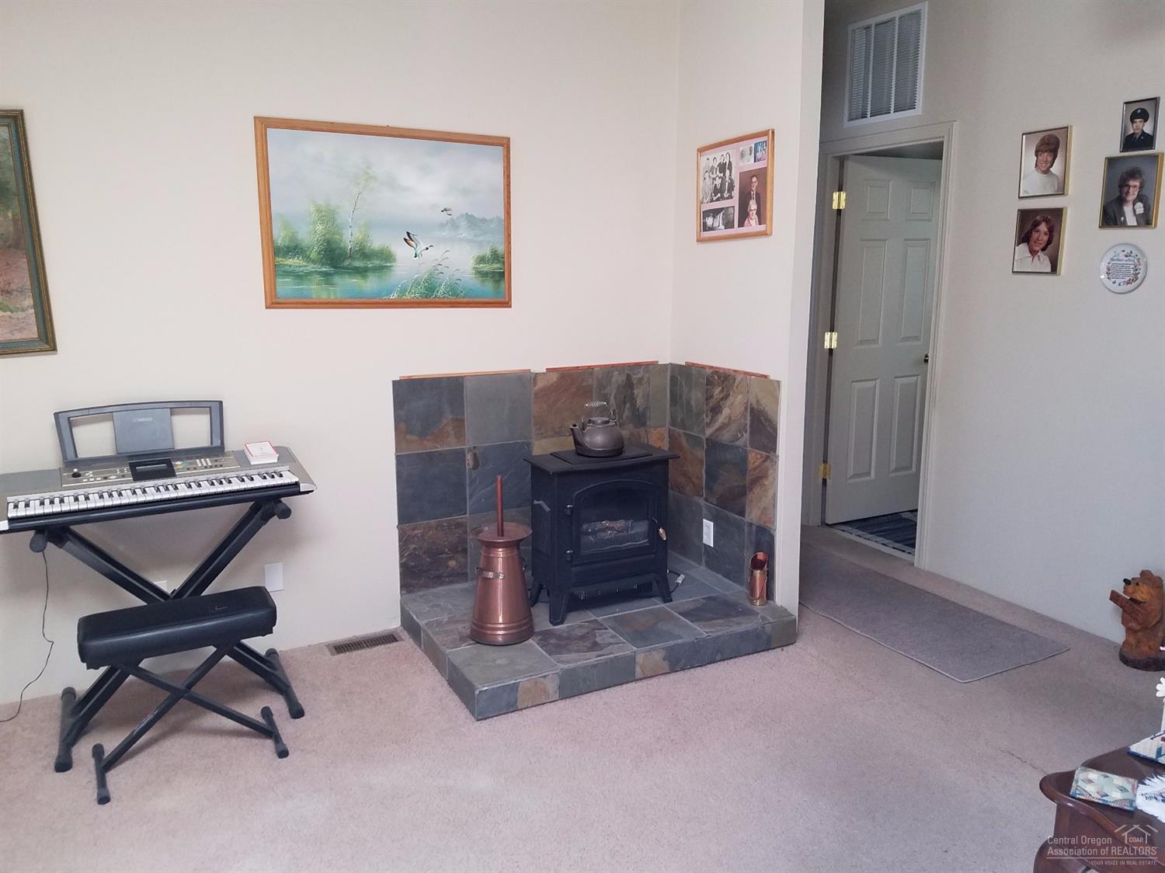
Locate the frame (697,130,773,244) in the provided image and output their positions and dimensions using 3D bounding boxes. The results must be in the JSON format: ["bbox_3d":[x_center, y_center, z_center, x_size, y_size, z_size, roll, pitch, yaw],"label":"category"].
[{"bbox_3d":[0.621,-1.010,3.592,0.022,0.386,0.480,-5,12,-27],"label":"frame"}]

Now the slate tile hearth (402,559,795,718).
[{"bbox_3d":[0.052,0.770,3.650,1.397,0.112,0.924,-5,12,-27],"label":"slate tile hearth"}]

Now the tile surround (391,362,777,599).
[{"bbox_3d":[0.011,0.225,3.577,1.349,0.930,0.799,-5,12,-27],"label":"tile surround"}]

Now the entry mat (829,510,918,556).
[{"bbox_3d":[1.878,0.551,4.995,0.630,0.012,0.860,-5,12,-27],"label":"entry mat"}]

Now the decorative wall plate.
[{"bbox_3d":[2.081,-0.645,3.362,0.020,0.189,0.180,-5,12,-27],"label":"decorative wall plate"}]

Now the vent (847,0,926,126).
[{"bbox_3d":[1.485,-1.822,4.330,0.022,0.502,0.503,-5,12,-27],"label":"vent"}]

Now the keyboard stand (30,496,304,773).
[{"bbox_3d":[-1.366,0.586,2.936,0.735,0.700,0.530,-5,12,-27],"label":"keyboard stand"}]

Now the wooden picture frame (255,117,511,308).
[{"bbox_3d":[-0.741,-0.848,3.420,0.986,0.679,0.030,-5,12,-27],"label":"wooden picture frame"}]

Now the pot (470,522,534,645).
[{"bbox_3d":[-0.301,0.548,3.285,0.242,0.400,0.242,0,10,0],"label":"pot"}]

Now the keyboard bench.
[{"bbox_3d":[-1.196,0.757,2.636,0.540,0.470,0.285,-5,12,-27],"label":"keyboard bench"}]

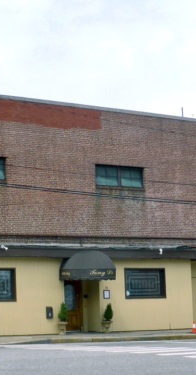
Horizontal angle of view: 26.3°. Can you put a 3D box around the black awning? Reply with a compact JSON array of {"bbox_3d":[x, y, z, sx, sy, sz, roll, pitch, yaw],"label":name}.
[{"bbox_3d":[-0.381,2.925,15.650,2.080,1.080,0.900,3,-8,-19],"label":"black awning"}]

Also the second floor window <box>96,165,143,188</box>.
[{"bbox_3d":[0.865,-0.419,16.550,1.990,0.830,0.150,3,-8,-19],"label":"second floor window"}]

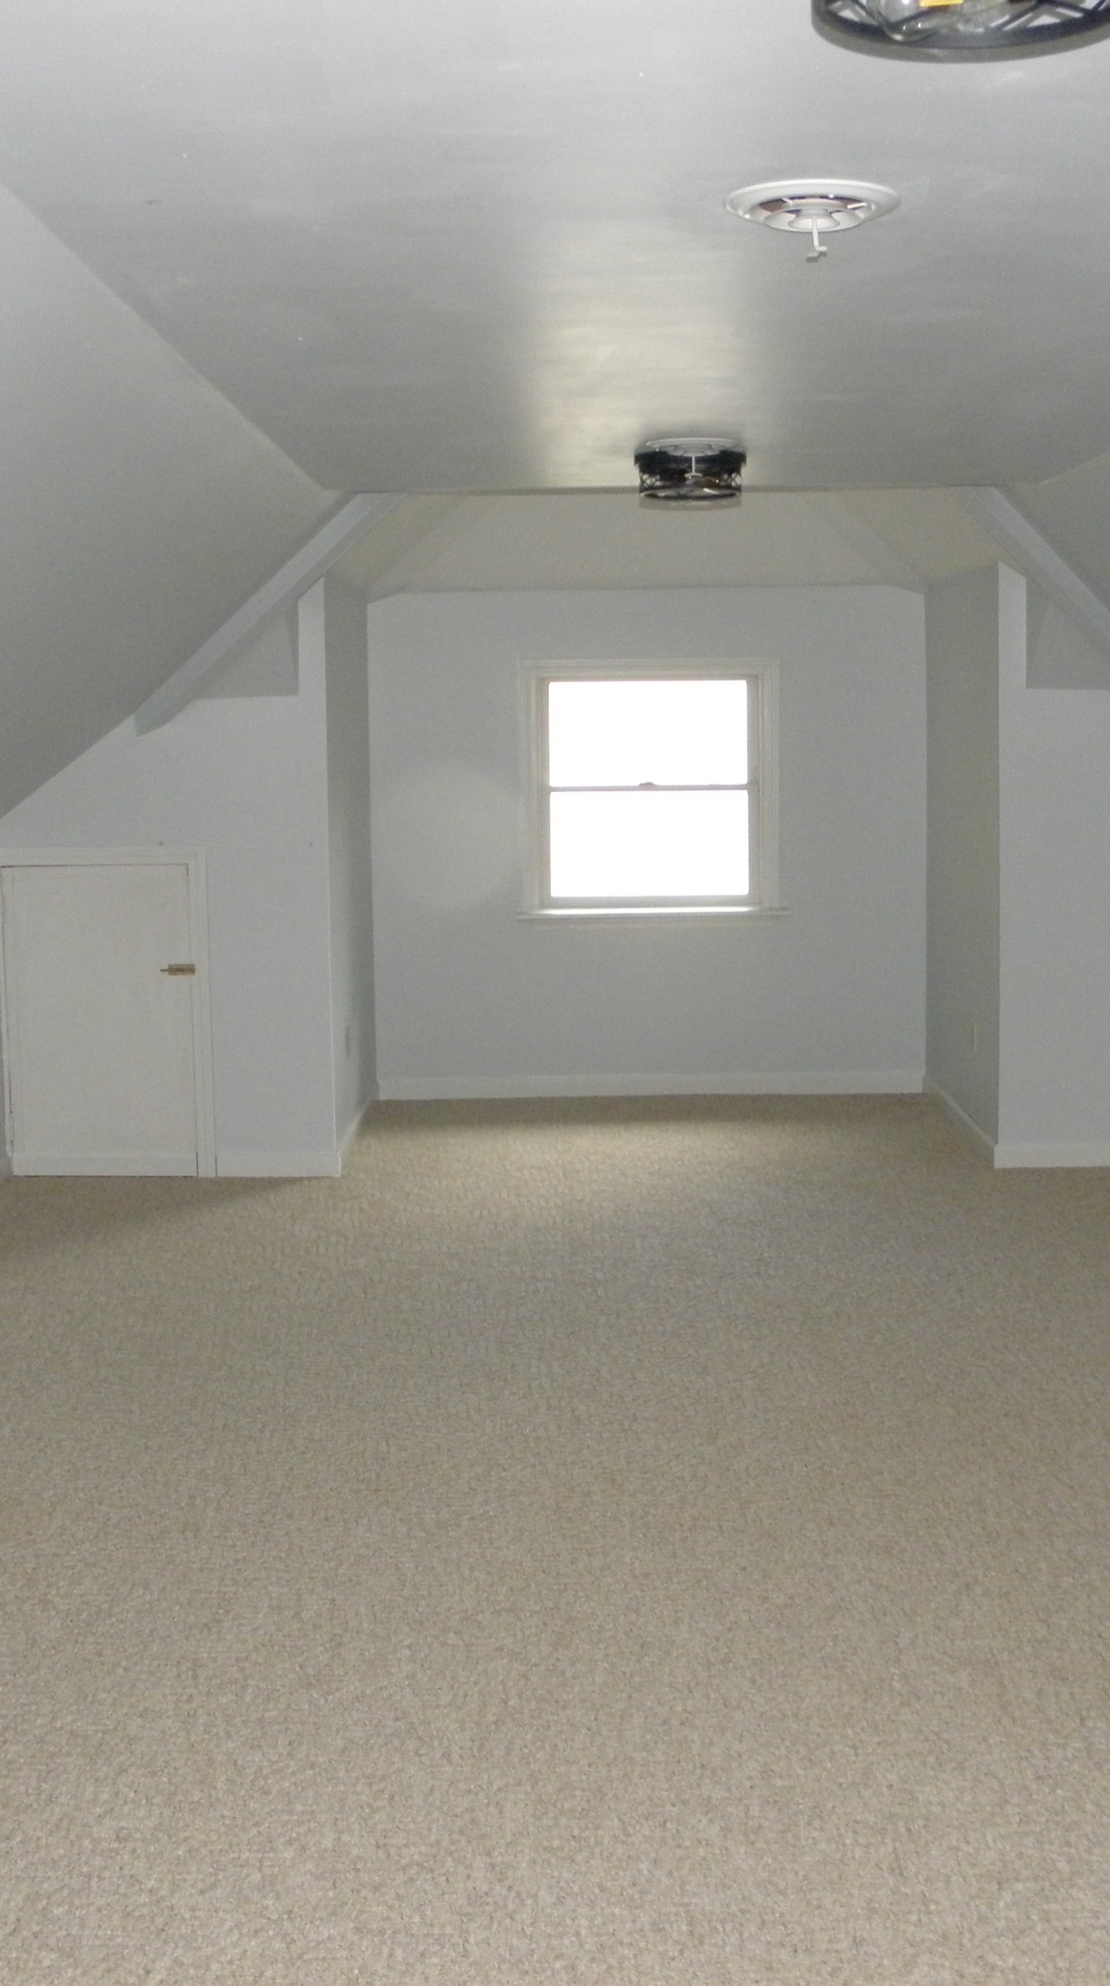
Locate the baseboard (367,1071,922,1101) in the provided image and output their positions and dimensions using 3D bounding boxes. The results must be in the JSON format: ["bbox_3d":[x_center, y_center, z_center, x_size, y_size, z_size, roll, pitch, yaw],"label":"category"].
[{"bbox_3d":[0.405,0.387,8.922,2.277,0.088,0.016,-1,7,1],"label":"baseboard"}]

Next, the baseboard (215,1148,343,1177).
[{"bbox_3d":[-0.959,0.593,7.448,0.434,0.086,0.016,-1,7,1],"label":"baseboard"}]

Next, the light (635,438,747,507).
[{"bbox_3d":[0.319,-1.222,4.999,0.267,0.110,0.267,-1,7,1],"label":"light"}]

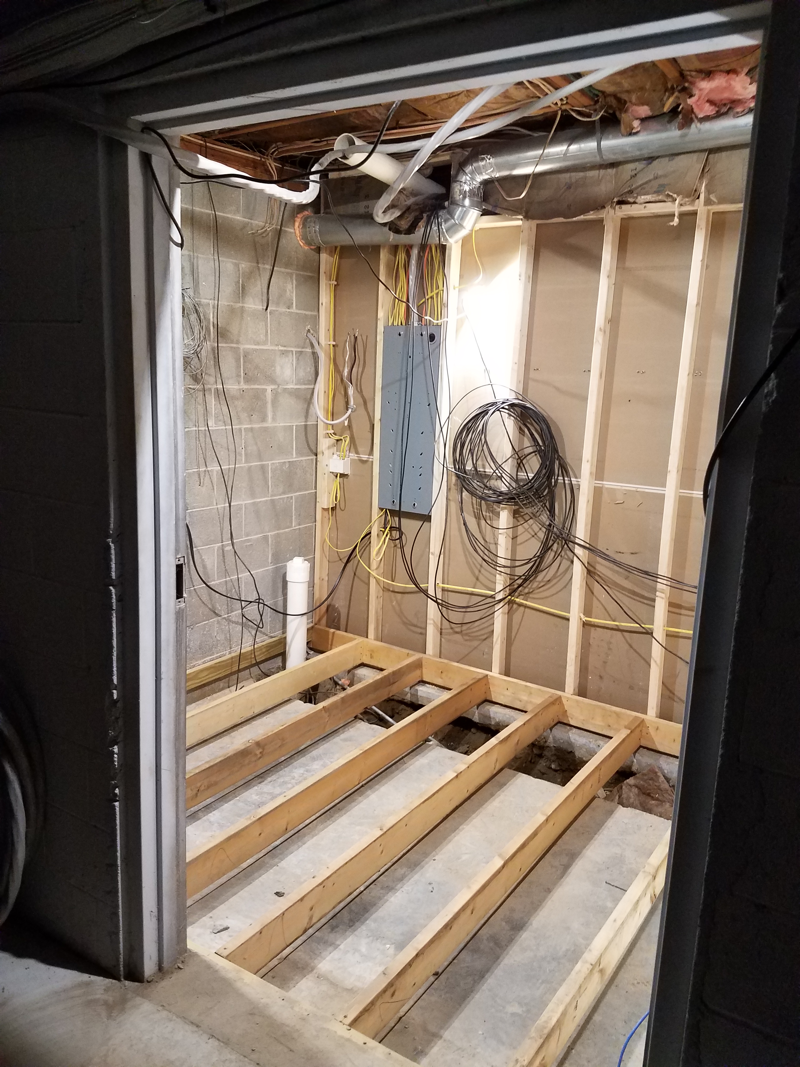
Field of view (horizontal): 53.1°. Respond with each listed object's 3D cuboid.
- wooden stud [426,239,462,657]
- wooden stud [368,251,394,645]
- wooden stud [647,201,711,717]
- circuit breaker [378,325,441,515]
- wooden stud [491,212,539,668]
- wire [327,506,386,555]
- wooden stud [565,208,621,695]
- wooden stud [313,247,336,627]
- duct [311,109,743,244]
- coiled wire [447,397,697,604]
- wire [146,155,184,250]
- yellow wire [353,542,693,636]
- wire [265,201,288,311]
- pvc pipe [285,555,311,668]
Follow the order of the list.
[{"bbox_3d":[0.228,-0.403,4.222,0.039,2.270,0.086,10,15,33],"label":"wooden stud"},{"bbox_3d":[-0.099,-0.462,4.439,0.039,2.270,0.086,10,15,33],"label":"wooden stud"},{"bbox_3d":[1.227,-0.246,3.554,0.039,2.320,0.086,10,15,33],"label":"wooden stud"},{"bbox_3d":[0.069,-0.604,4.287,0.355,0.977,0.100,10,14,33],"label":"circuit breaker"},{"bbox_3d":[0.564,-0.349,3.998,0.039,2.285,0.086,10,15,33],"label":"wooden stud"},{"bbox_3d":[-0.255,-0.012,4.543,0.430,0.295,0.090,10,14,33],"label":"wire"},{"bbox_3d":[0.899,-0.309,3.762,0.040,2.280,0.085,10,14,33],"label":"wooden stud"},{"bbox_3d":[-0.440,-0.523,4.666,0.039,2.270,0.086,10,15,33],"label":"wooden stud"},{"bbox_3d":[0.427,-1.563,3.613,2.376,0.446,0.287,10,14,36],"label":"duct"},{"bbox_3d":[0.773,-0.122,3.718,1.250,0.995,0.200,10,15,33],"label":"coiled wire"},{"bbox_3d":[-0.492,-0.708,1.708,0.050,0.175,0.090,10,14,33],"label":"wire"},{"bbox_3d":[0.533,0.264,4.075,1.880,0.205,0.100,10,14,33],"label":"yellow wire"},{"bbox_3d":[-0.625,-1.393,4.057,0.160,0.510,0.045,10,14,33],"label":"wire"},{"bbox_3d":[-0.588,0.456,4.550,0.128,0.655,0.128,2,12,0],"label":"pvc pipe"}]

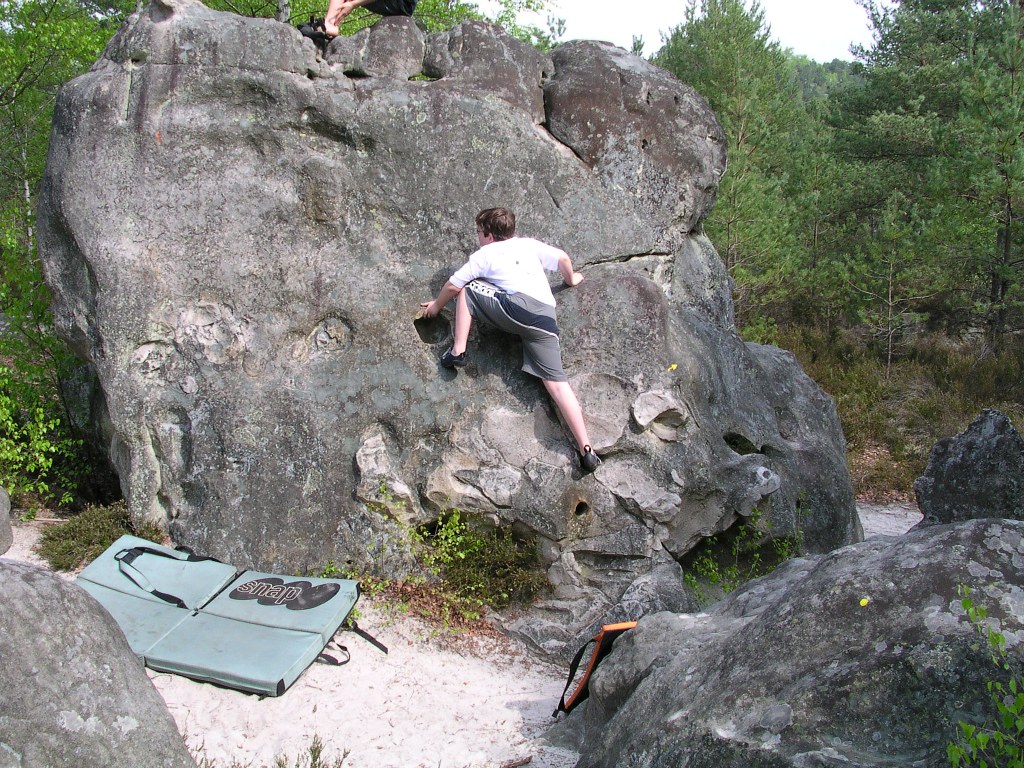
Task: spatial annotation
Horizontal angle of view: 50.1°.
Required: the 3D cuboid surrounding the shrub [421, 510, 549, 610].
[{"bbox_3d":[-0.141,0.903,5.600,0.630,0.450,0.450,0,10,0],"label":"shrub"}]

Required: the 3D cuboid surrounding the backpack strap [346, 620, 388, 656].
[{"bbox_3d":[-0.698,1.211,5.250,0.060,0.050,0.340,-8,12,-38],"label":"backpack strap"}]

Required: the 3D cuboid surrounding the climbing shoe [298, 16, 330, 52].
[{"bbox_3d":[-1.095,-1.953,6.100,0.230,0.120,0.100,2,10,12],"label":"climbing shoe"}]

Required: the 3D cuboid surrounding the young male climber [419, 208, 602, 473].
[{"bbox_3d":[-0.007,-0.210,5.400,0.900,1.270,0.620,-1,10,-6],"label":"young male climber"}]

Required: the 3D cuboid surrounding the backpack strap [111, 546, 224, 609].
[{"bbox_3d":[-1.725,0.964,5.480,0.530,0.090,0.420,9,13,6],"label":"backpack strap"}]

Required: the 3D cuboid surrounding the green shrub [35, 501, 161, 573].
[{"bbox_3d":[-2.337,0.870,6.200,0.700,0.320,0.520,-3,10,-18],"label":"green shrub"}]

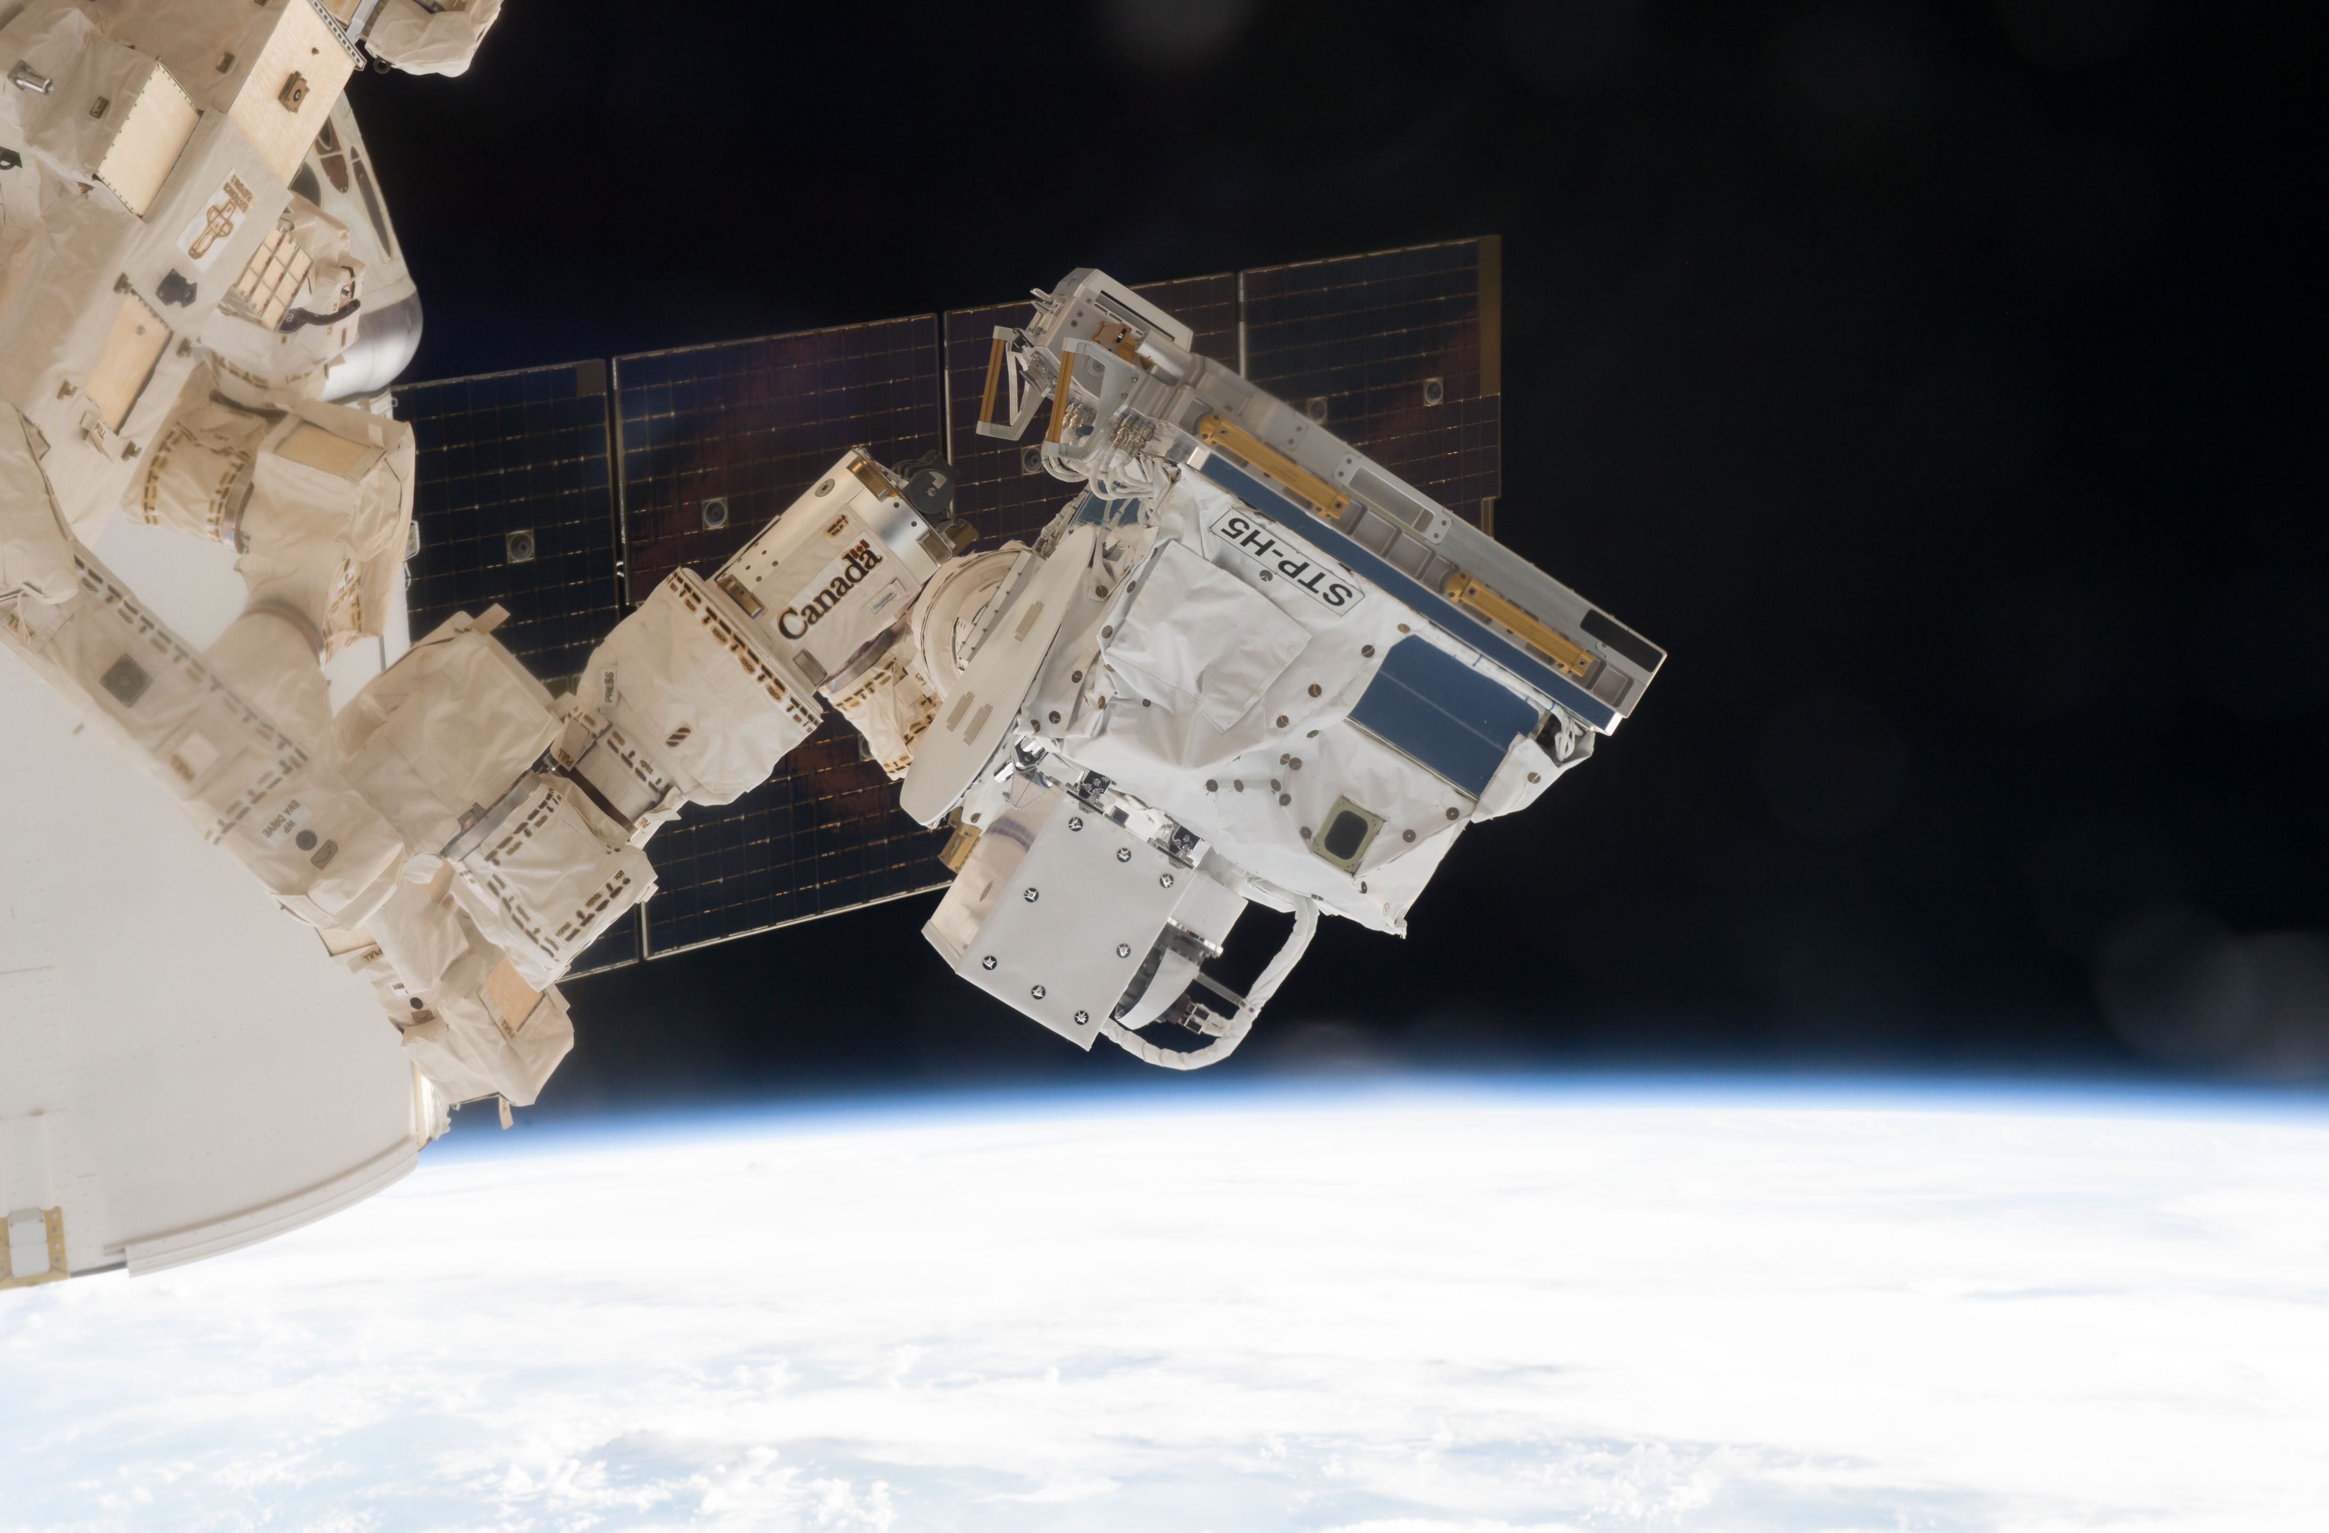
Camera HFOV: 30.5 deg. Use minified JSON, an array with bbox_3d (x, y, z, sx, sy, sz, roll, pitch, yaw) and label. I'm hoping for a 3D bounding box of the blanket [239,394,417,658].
[{"bbox_3d":[-1.669,-0.480,8.500,0.340,0.500,0.360,7,0,0],"label":"blanket"}]

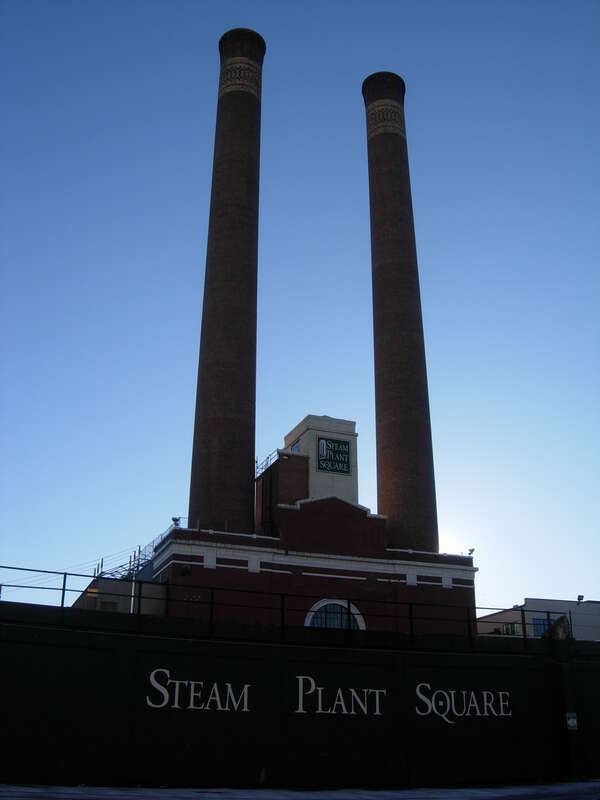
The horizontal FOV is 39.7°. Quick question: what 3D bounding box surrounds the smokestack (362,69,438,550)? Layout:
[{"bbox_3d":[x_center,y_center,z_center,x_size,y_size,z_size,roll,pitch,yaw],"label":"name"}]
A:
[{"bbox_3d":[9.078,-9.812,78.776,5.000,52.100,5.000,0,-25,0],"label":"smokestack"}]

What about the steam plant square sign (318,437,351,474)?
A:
[{"bbox_3d":[2.873,4.661,69.403,2.860,2.860,0.200,9,-26,-18],"label":"steam plant square sign"}]

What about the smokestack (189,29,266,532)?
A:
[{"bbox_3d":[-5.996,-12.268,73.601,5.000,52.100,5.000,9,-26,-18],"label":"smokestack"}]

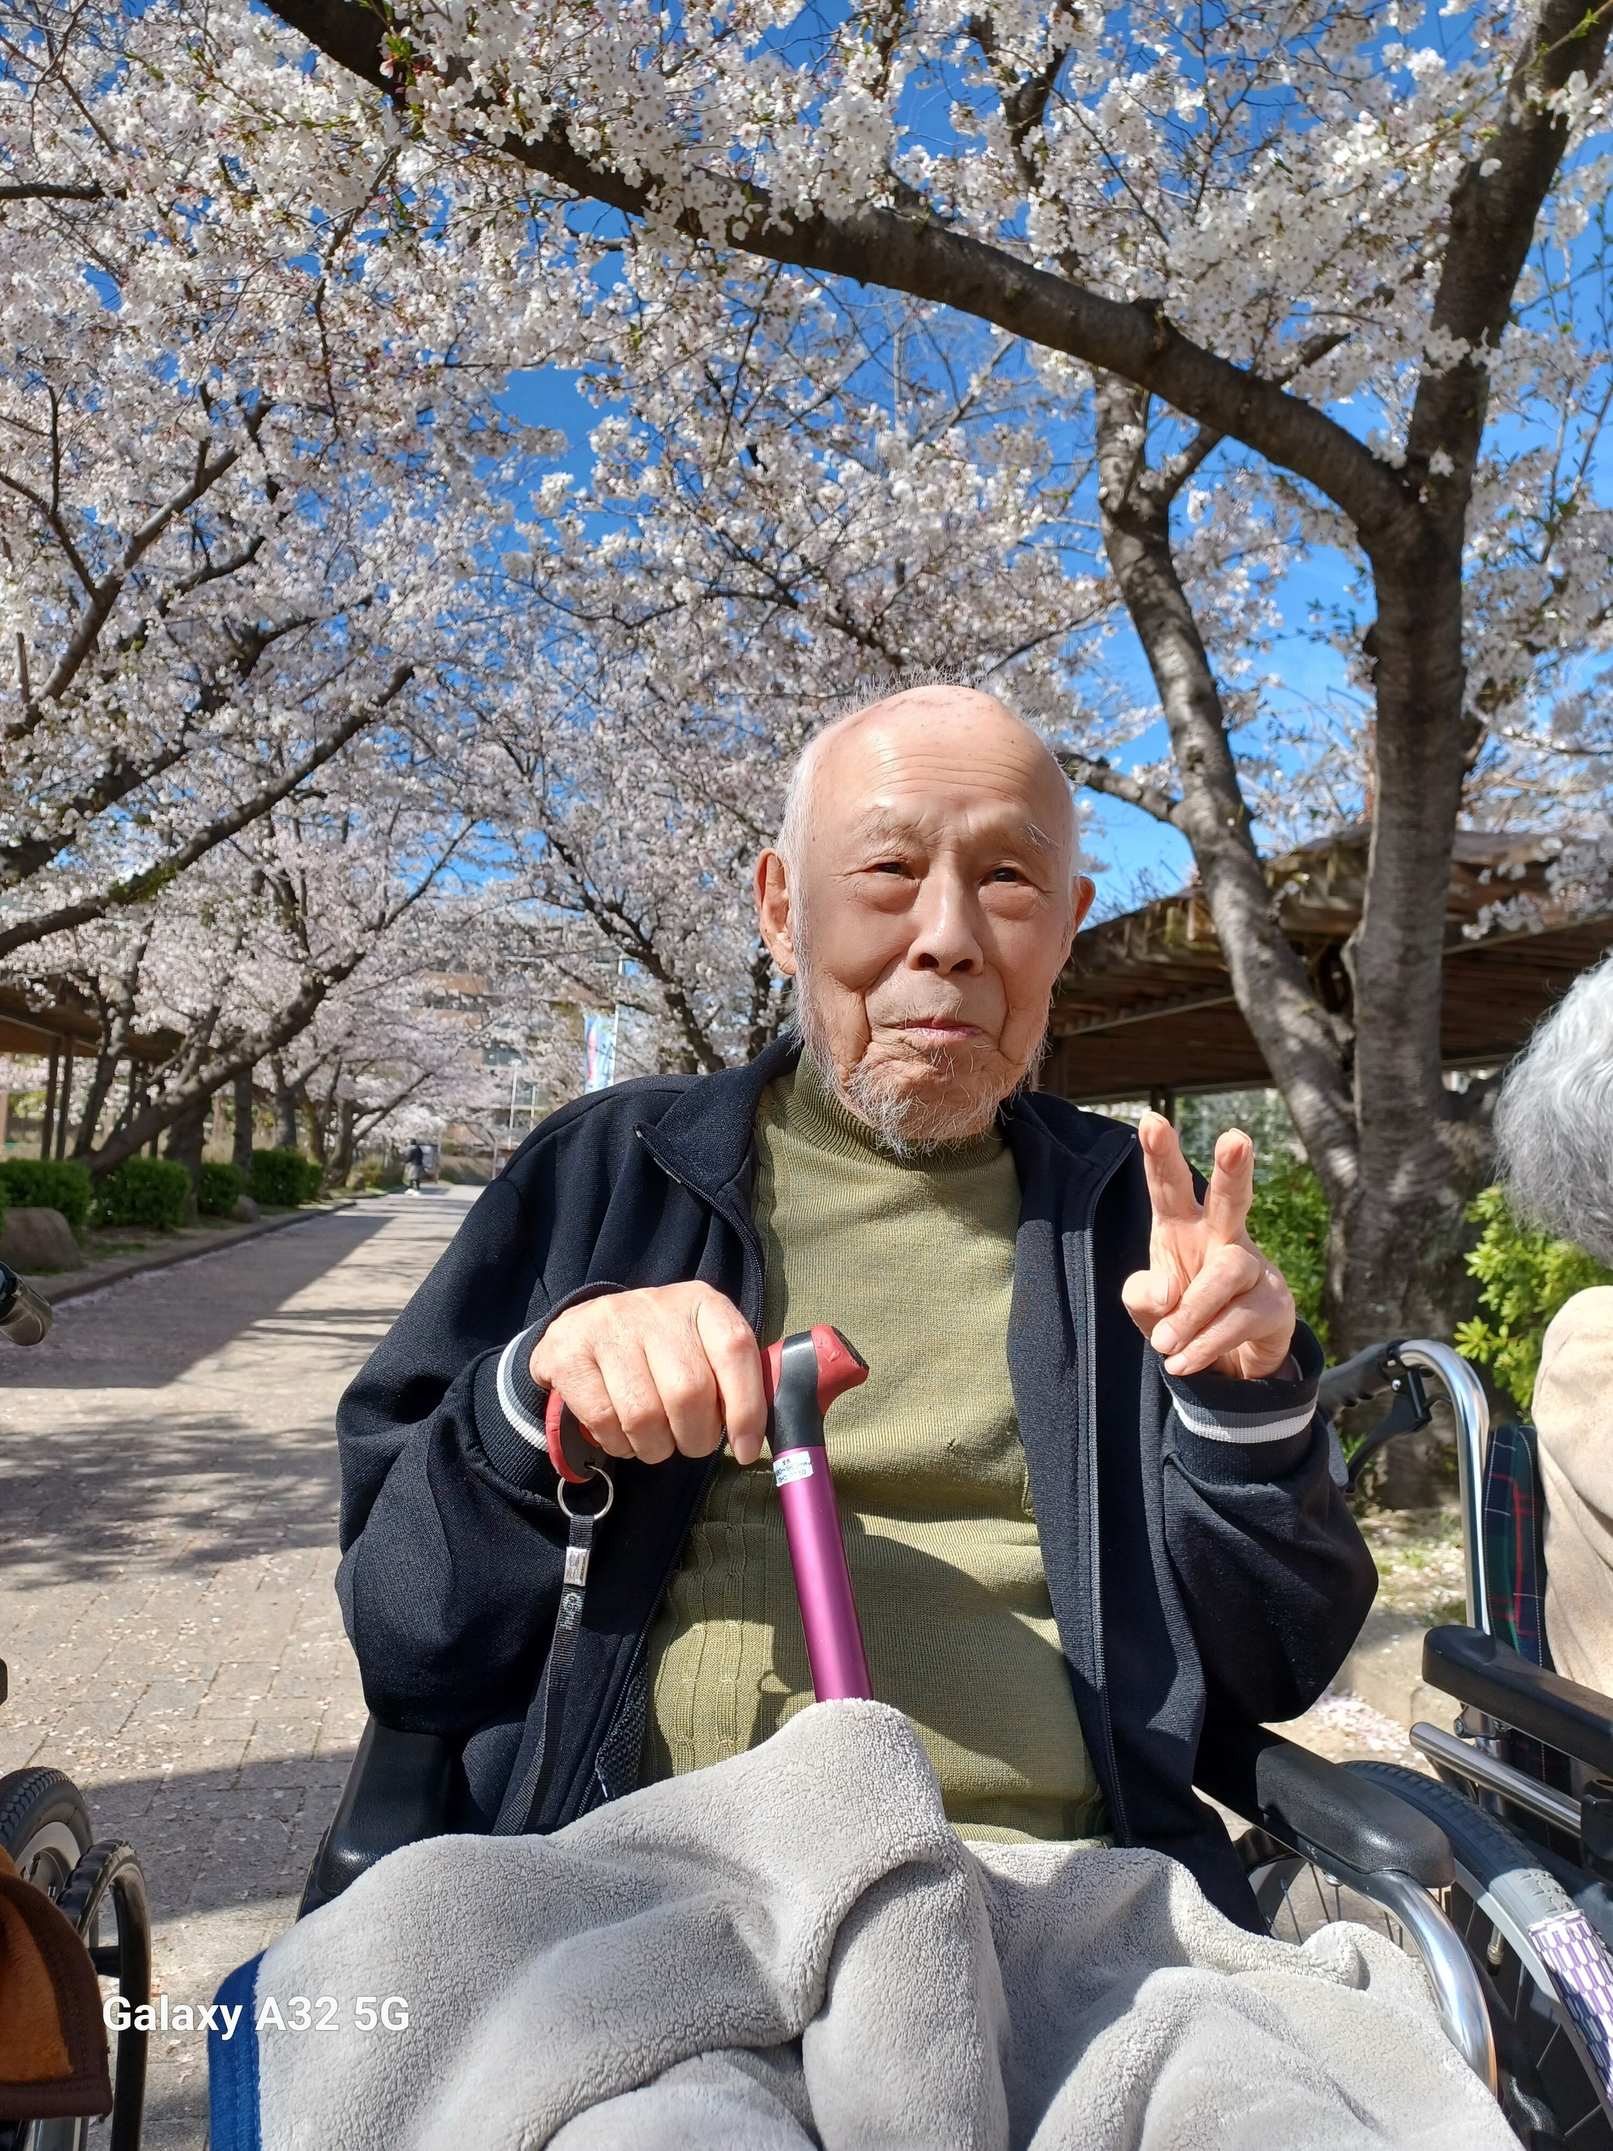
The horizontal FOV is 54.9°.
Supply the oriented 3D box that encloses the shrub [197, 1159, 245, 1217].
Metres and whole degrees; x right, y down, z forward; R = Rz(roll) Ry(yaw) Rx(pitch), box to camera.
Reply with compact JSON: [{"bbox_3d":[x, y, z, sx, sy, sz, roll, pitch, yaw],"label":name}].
[{"bbox_3d":[-7.180,1.360,19.000,0.680,0.680,0.680,3,-4,-12],"label":"shrub"}]

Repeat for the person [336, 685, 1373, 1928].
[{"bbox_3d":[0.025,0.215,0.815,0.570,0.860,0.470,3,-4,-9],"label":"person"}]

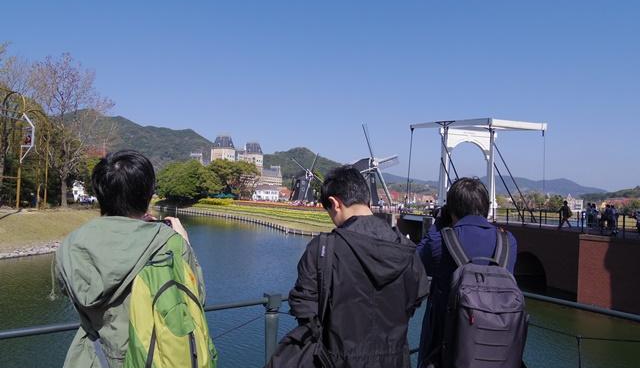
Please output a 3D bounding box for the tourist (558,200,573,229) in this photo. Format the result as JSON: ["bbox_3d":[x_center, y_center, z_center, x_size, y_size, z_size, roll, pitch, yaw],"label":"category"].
[{"bbox_3d":[15.140,1.898,26.200,0.650,1.710,0.550,-1,-3,41],"label":"tourist"}]

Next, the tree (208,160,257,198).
[{"bbox_3d":[-28.074,-1.623,138.000,16.000,13.200,13.500,1,-2,-11],"label":"tree"}]

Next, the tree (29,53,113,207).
[{"bbox_3d":[-32.860,-7.178,56.000,11.000,20.200,10.500,2,-3,-30],"label":"tree"}]

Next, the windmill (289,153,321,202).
[{"bbox_3d":[-4.269,-1.682,110.000,7.500,12.700,11.800,-1,-3,40],"label":"windmill"}]

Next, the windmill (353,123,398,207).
[{"bbox_3d":[7.535,-3.048,72.000,7.500,14.000,13.500,-2,-3,43],"label":"windmill"}]

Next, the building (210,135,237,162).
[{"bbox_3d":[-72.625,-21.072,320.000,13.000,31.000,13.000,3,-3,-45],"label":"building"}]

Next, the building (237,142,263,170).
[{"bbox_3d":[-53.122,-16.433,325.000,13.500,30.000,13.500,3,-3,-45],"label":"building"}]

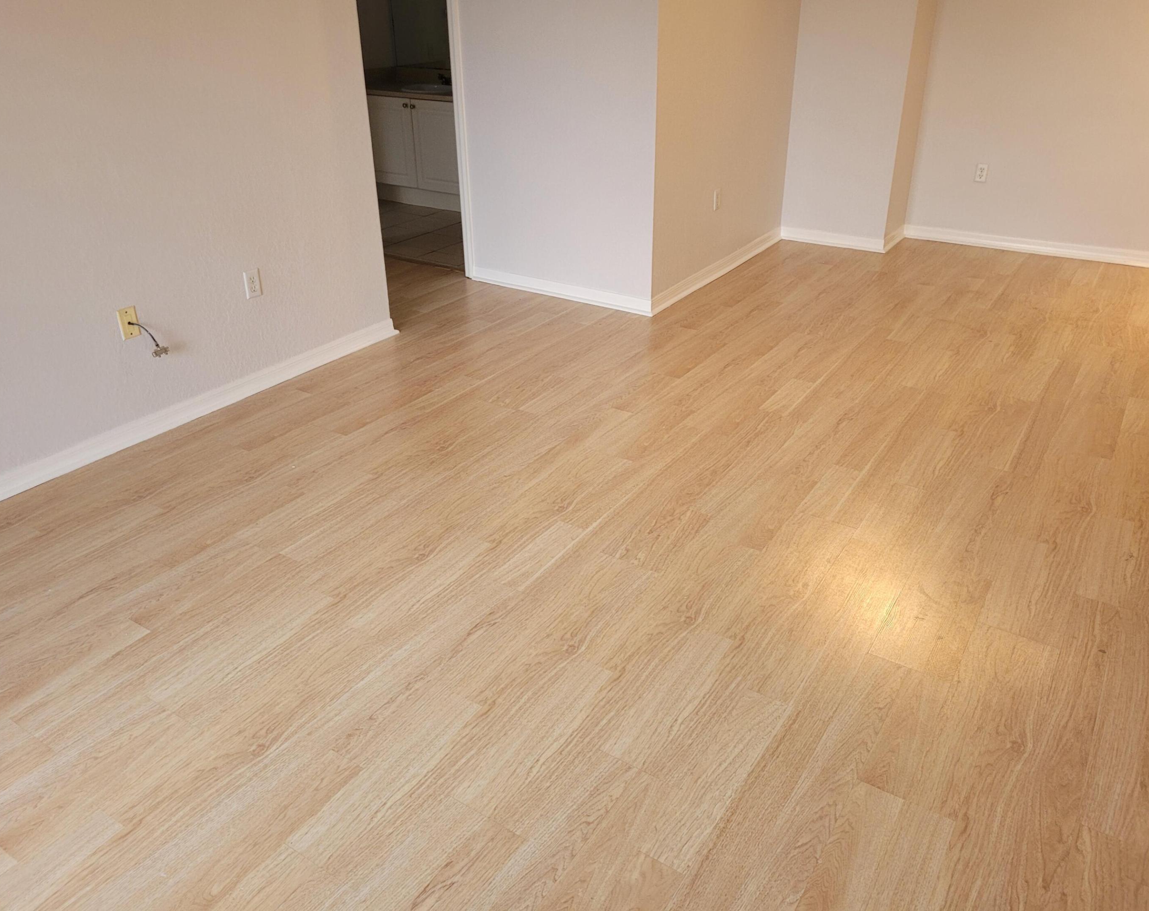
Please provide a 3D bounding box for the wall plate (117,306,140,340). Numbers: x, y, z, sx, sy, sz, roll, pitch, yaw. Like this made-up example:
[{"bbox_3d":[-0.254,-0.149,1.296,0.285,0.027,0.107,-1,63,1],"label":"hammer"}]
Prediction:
[{"bbox_3d":[-1.648,-0.490,3.376,0.008,0.115,0.071,16,32,30],"label":"wall plate"}]

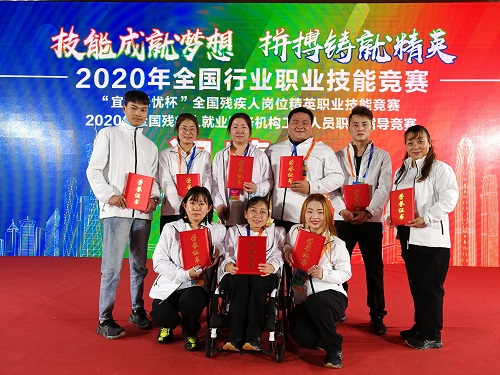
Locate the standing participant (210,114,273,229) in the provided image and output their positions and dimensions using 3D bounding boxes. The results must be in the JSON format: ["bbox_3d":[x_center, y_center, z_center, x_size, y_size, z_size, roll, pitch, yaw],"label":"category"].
[{"bbox_3d":[-0.060,0.247,3.080,0.480,1.680,0.370,1,-1,2],"label":"standing participant"}]

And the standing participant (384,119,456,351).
[{"bbox_3d":[1.205,0.330,2.730,0.470,1.540,0.400,0,-1,43],"label":"standing participant"}]

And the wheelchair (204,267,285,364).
[{"bbox_3d":[0.000,0.645,2.780,0.600,0.880,0.950,1,-1,6],"label":"wheelchair"}]

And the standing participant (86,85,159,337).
[{"bbox_3d":[-0.951,0.183,2.920,0.520,1.800,0.440,0,2,-22],"label":"standing participant"}]

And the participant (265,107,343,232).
[{"bbox_3d":[0.440,0.220,3.150,0.620,1.740,0.420,0,-1,19],"label":"participant"}]

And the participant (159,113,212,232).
[{"bbox_3d":[-0.516,0.253,3.120,0.450,1.660,0.360,0,2,-8],"label":"participant"}]

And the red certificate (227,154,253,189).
[{"bbox_3d":[-0.070,-0.109,2.920,0.180,0.247,0.015,6,2,-2],"label":"red certificate"}]

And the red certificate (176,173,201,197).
[{"bbox_3d":[-0.450,0.022,2.950,0.178,0.245,0.020,-3,-7,-2],"label":"red certificate"}]

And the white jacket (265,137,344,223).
[{"bbox_3d":[0.440,-0.060,3.140,0.610,0.690,0.400,0,-1,19],"label":"white jacket"}]

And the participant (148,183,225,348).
[{"bbox_3d":[-0.435,0.545,2.740,0.540,1.070,0.620,1,-1,-12],"label":"participant"}]

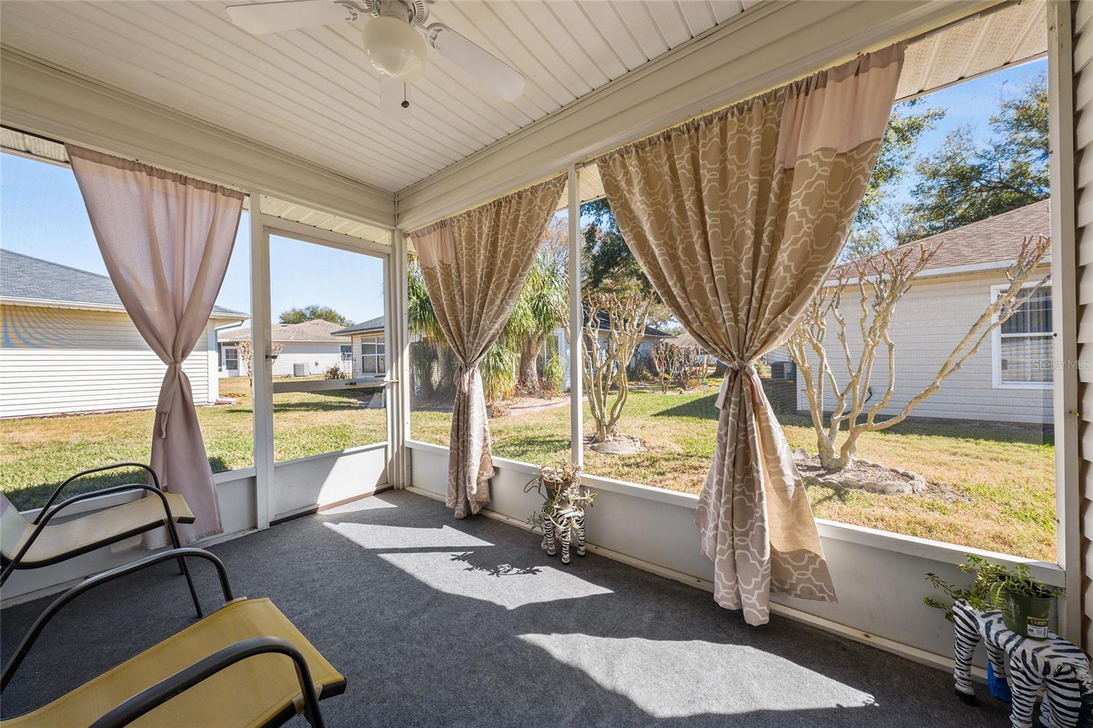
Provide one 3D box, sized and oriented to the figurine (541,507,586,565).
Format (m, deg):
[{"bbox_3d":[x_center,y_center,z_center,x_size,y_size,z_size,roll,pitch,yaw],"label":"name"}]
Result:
[{"bbox_3d":[0.090,0.921,2.035,0.144,0.278,0.235,-1,0,-39],"label":"figurine"}]

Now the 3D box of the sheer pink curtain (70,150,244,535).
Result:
[{"bbox_3d":[-2.096,-0.033,2.045,0.139,2.119,0.688,-1,0,36],"label":"sheer pink curtain"}]

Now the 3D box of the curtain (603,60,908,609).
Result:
[{"bbox_3d":[0.725,-0.053,1.552,1.188,2.151,0.193,-1,0,36],"label":"curtain"}]

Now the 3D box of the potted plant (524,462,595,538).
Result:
[{"bbox_3d":[0.067,0.727,1.998,0.353,0.396,0.278,-1,0,36],"label":"potted plant"}]

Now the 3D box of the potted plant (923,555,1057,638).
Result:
[{"bbox_3d":[1.329,0.672,1.087,0.268,0.214,0.193,-1,0,36],"label":"potted plant"}]

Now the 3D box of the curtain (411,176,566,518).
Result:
[{"bbox_3d":[-0.520,-0.036,2.469,1.477,2.151,0.182,-1,0,36],"label":"curtain"}]

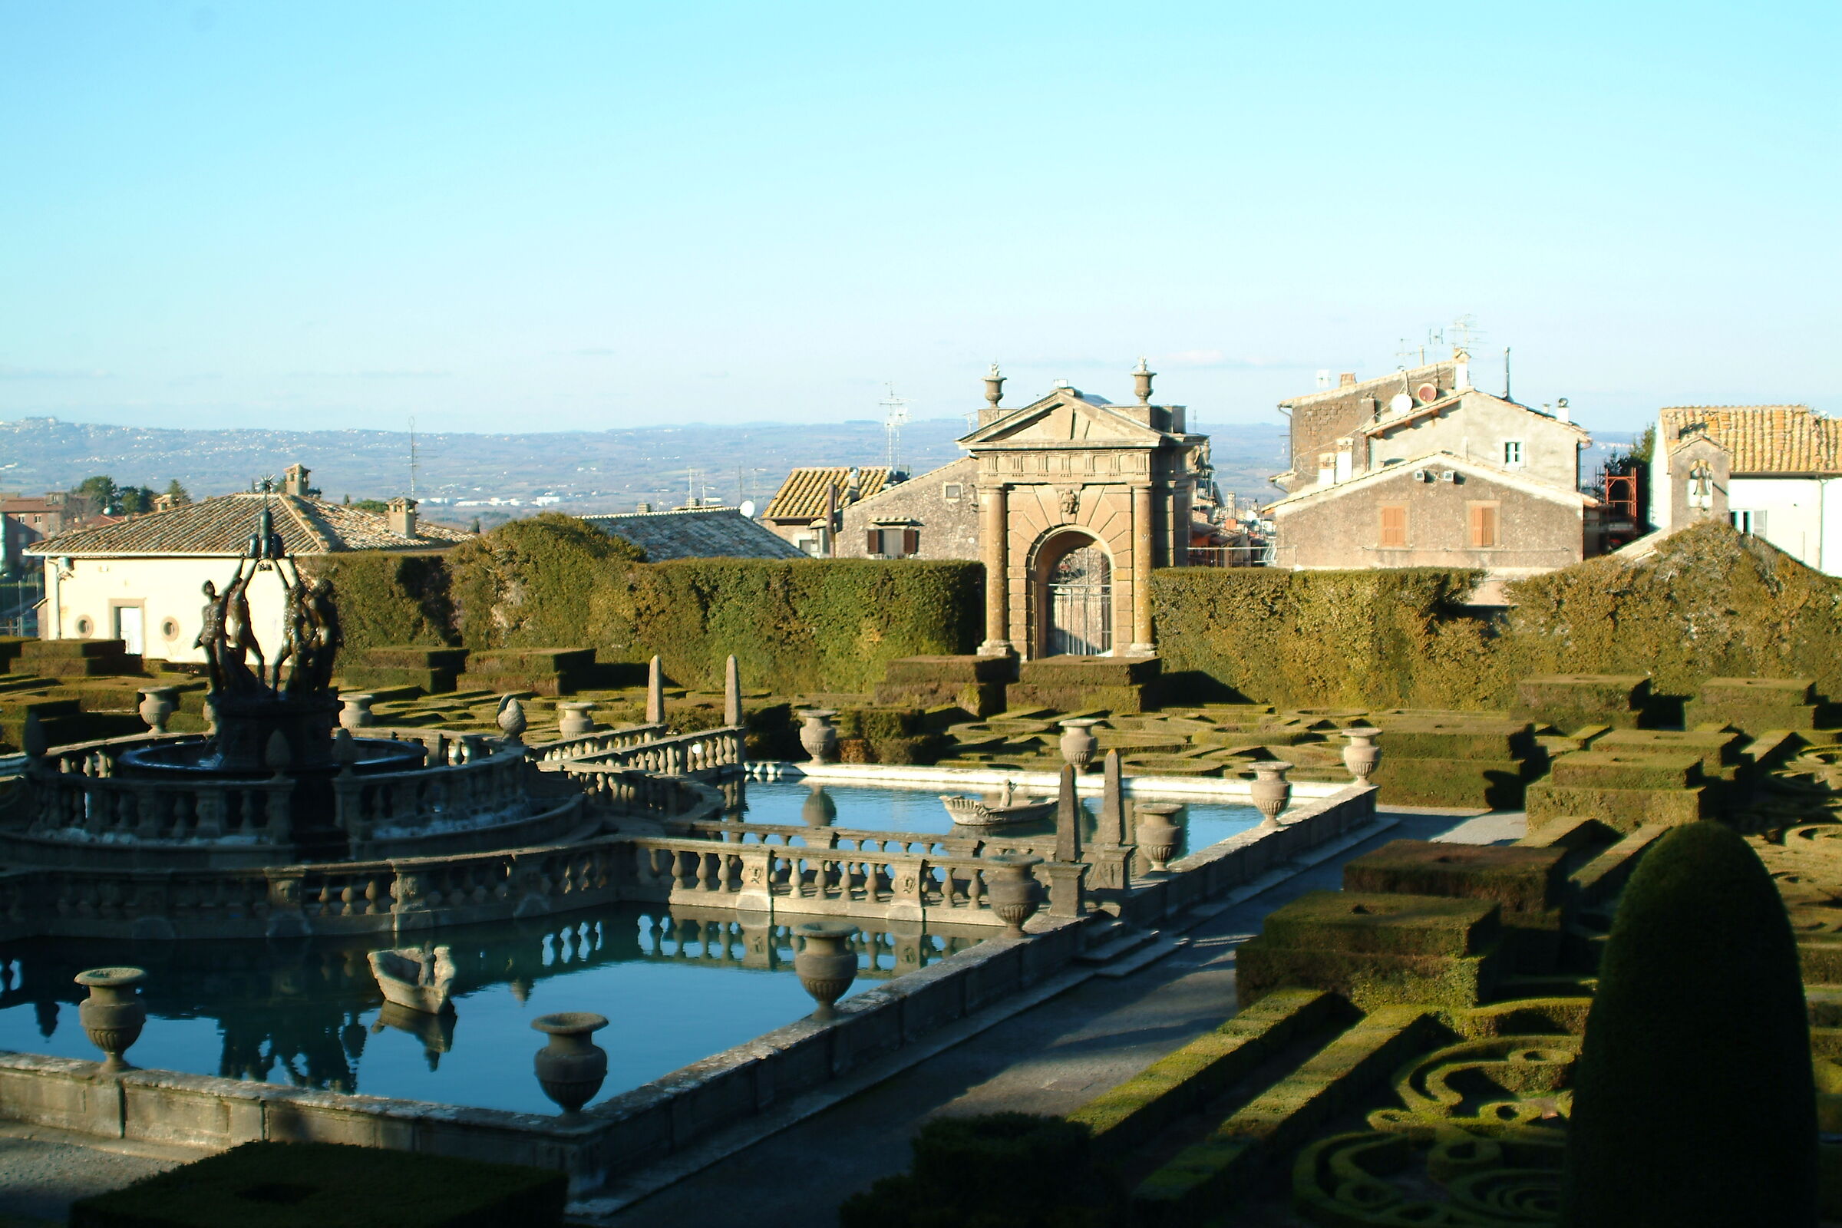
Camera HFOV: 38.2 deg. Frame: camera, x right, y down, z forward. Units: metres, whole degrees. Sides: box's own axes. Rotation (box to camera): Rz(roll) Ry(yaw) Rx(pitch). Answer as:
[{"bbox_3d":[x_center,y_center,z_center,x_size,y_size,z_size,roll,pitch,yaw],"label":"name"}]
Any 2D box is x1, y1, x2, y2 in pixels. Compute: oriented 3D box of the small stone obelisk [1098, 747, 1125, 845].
[{"bbox_3d":[3.029,2.904,42.417,0.331,1.498,0.331,1,4,26],"label":"small stone obelisk"}]

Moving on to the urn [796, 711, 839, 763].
[{"bbox_3d":[-2.415,2.879,61.790,0.859,1.114,0.859,1,4,25],"label":"urn"}]

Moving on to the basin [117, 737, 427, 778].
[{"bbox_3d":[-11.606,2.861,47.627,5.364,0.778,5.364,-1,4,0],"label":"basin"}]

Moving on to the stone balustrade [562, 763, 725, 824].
[{"bbox_3d":[-5.173,3.813,51.825,2.020,0.995,9.853,-2,4,-20],"label":"stone balustrade"}]

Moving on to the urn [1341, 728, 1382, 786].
[{"bbox_3d":[9.105,2.947,55.007,0.842,1.102,0.842,1,4,26],"label":"urn"}]

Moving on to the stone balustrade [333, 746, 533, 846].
[{"bbox_3d":[-8.377,3.229,47.678,1.454,1.056,5.967,1,4,25],"label":"stone balustrade"}]

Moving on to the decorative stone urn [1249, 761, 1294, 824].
[{"bbox_3d":[6.563,3.336,49.722,0.842,1.102,0.842,-1,4,0],"label":"decorative stone urn"}]

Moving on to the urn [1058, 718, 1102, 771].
[{"bbox_3d":[3.496,2.989,59.007,0.859,1.114,0.859,1,4,25],"label":"urn"}]

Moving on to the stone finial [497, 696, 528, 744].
[{"bbox_3d":[-7.570,1.987,49.278,0.490,0.878,0.490,-1,4,0],"label":"stone finial"}]

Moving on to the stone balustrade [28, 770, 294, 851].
[{"bbox_3d":[-13.671,3.398,45.832,6.120,1.056,1.454,1,4,26],"label":"stone balustrade"}]

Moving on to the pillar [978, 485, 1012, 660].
[{"bbox_3d":[2.456,-1.408,85.657,0.949,5.522,0.949,1,4,25],"label":"pillar"}]

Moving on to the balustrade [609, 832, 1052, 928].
[{"bbox_3d":[-1.302,4.341,42.989,7.803,1.040,0.459,1,4,25],"label":"balustrade"}]

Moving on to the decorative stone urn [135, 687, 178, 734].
[{"bbox_3d":[-20.081,2.550,70.106,0.859,1.114,0.859,1,4,25],"label":"decorative stone urn"}]

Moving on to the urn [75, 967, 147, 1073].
[{"bbox_3d":[-9.541,4.831,31.385,0.859,1.114,0.859,1,4,25],"label":"urn"}]

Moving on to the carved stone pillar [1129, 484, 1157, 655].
[{"bbox_3d":[6.783,-1.388,81.426,0.706,5.292,0.706,1,4,26],"label":"carved stone pillar"}]

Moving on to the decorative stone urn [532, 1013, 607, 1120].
[{"bbox_3d":[-3.735,4.793,28.298,0.842,1.102,0.842,-1,4,0],"label":"decorative stone urn"}]

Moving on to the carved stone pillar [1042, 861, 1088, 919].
[{"bbox_3d":[2.200,4.194,40.476,0.562,0.778,0.533,1,4,26],"label":"carved stone pillar"}]

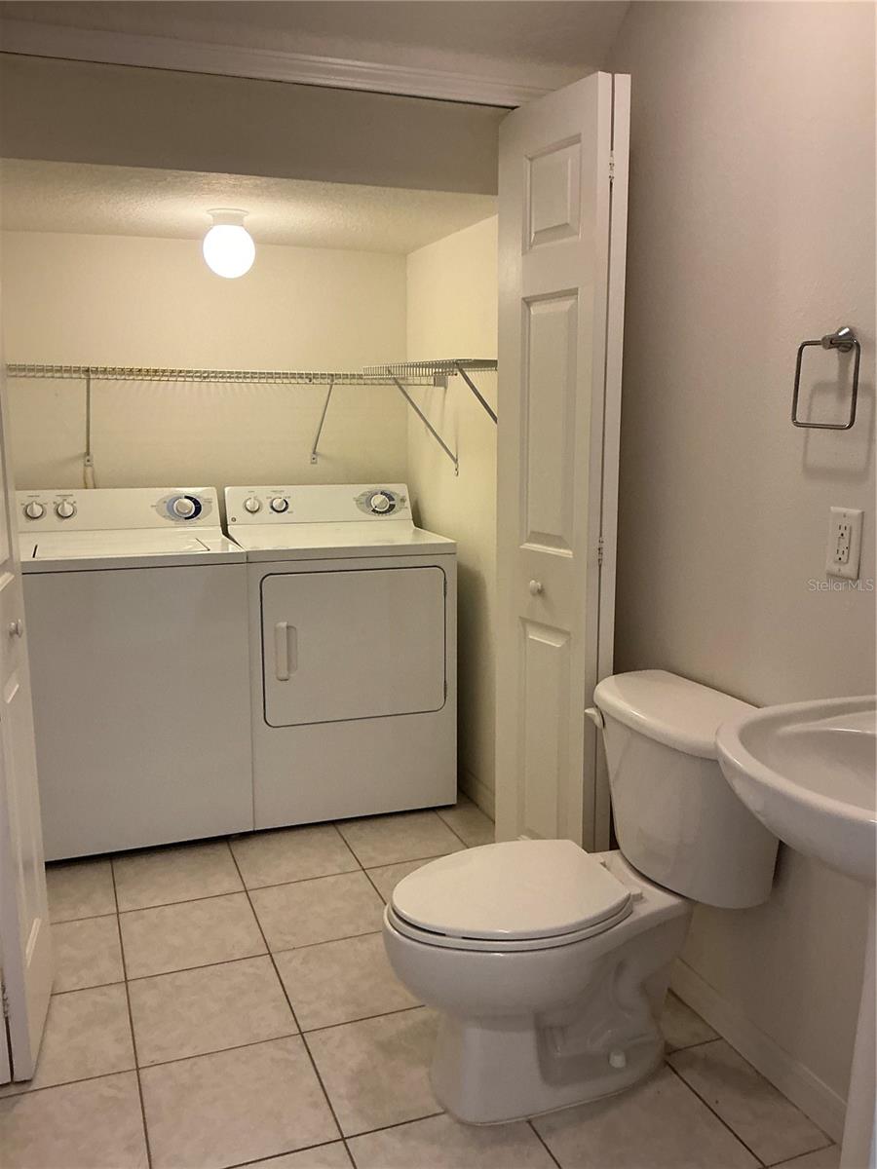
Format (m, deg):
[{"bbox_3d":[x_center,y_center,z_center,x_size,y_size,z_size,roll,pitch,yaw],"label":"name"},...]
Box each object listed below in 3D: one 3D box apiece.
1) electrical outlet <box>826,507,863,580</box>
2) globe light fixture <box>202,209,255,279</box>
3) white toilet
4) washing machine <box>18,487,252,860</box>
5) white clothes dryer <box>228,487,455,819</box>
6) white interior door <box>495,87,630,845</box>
[{"bbox_3d":[0.692,-0.070,1.610,0.009,0.115,0.072,-4,10,-21],"label":"electrical outlet"},{"bbox_3d":[-0.625,-1.014,2.833,0.157,0.195,0.157,-4,10,-21],"label":"globe light fixture"},{"bbox_3d":[0.241,0.612,1.861,0.705,0.750,0.440,-4,10,-21],"label":"white toilet"},{"bbox_3d":[-1.025,0.248,3.078,0.686,1.080,0.660,-3,10,-20],"label":"washing machine"},{"bbox_3d":[-0.376,0.209,3.308,0.686,1.080,0.660,-3,10,-20],"label":"white clothes dryer"},{"bbox_3d":[0.287,-0.114,2.331,0.120,2.000,0.385,-5,10,-26],"label":"white interior door"}]

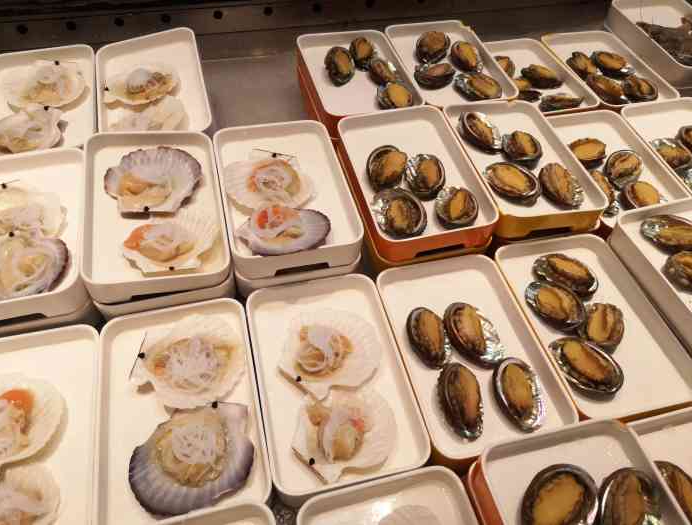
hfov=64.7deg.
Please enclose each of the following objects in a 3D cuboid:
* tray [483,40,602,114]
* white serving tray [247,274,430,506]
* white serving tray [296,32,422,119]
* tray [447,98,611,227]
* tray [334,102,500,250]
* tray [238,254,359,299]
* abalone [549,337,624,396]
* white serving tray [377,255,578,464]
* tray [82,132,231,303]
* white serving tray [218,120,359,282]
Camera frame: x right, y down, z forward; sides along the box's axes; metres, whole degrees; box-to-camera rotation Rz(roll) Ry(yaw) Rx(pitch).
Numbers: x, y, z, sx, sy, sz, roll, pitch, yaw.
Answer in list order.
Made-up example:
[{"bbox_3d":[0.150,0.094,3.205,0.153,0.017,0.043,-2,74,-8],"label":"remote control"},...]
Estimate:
[{"bbox_3d":[0.303,-0.298,0.909,0.142,0.038,0.218,-10,50,-14],"label":"tray"},{"bbox_3d":[-0.016,0.116,0.549,0.142,0.038,0.218,-8,52,-12],"label":"white serving tray"},{"bbox_3d":[0.017,-0.276,0.829,0.142,0.038,0.218,-10,51,-13],"label":"white serving tray"},{"bbox_3d":[0.226,-0.131,0.723,0.142,0.038,0.218,-7,52,-12],"label":"tray"},{"bbox_3d":[0.082,-0.107,0.681,0.142,0.038,0.218,-11,53,-9],"label":"tray"},{"bbox_3d":[-0.075,-0.059,0.678,0.142,0.038,0.218,-8,51,-13],"label":"tray"},{"bbox_3d":[0.241,0.104,0.546,0.074,0.023,0.049,24,52,15],"label":"abalone"},{"bbox_3d":[0.124,0.095,0.569,0.142,0.038,0.218,-10,50,-10],"label":"white serving tray"},{"bbox_3d":[-0.213,-0.059,0.613,0.142,0.038,0.218,-6,54,-16],"label":"tray"},{"bbox_3d":[-0.072,-0.082,0.651,0.142,0.038,0.218,-8,51,-13],"label":"white serving tray"}]

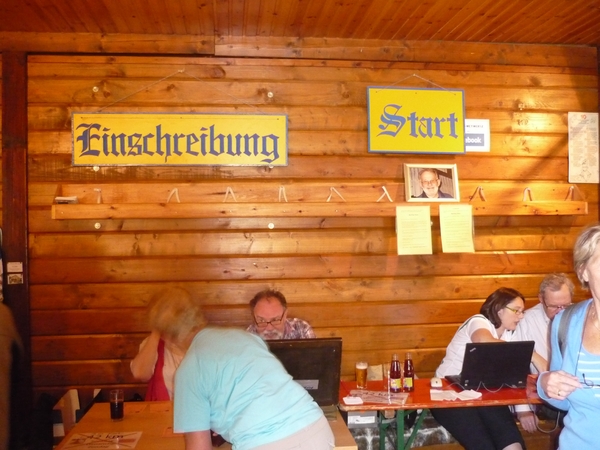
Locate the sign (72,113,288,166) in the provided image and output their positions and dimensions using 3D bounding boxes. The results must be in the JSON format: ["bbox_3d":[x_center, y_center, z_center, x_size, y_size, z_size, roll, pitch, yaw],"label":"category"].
[{"bbox_3d":[-0.718,-0.508,3.429,1.274,0.315,0.022,-1,1,-7],"label":"sign"}]

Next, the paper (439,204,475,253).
[{"bbox_3d":[0.968,0.025,3.532,0.210,0.297,0.008,-1,-5,-6],"label":"paper"}]

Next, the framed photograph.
[{"bbox_3d":[0.821,-0.261,3.559,0.340,0.237,0.025,-1,-11,-6],"label":"framed photograph"}]

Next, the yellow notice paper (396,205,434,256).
[{"bbox_3d":[0.703,0.035,3.503,0.210,0.297,0.008,-1,1,-7],"label":"yellow notice paper"}]

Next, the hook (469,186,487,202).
[{"bbox_3d":[1.130,-0.189,3.620,0.114,0.106,0.040,-1,1,-7],"label":"hook"}]

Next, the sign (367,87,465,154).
[{"bbox_3d":[0.741,-0.666,3.645,0.634,0.415,0.022,-1,-1,-6],"label":"sign"}]

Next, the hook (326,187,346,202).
[{"bbox_3d":[0.226,-0.183,3.516,0.121,0.102,0.040,-1,1,-7],"label":"hook"}]

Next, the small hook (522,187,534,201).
[{"bbox_3d":[1.473,-0.196,3.696,0.068,0.087,0.035,-1,-1,-6],"label":"small hook"}]

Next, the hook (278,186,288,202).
[{"bbox_3d":[-0.100,-0.182,3.479,0.056,0.103,0.040,-1,1,-7],"label":"hook"}]

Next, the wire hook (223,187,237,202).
[{"bbox_3d":[-0.428,-0.184,3.485,0.082,0.095,0.035,-1,-1,-6],"label":"wire hook"}]

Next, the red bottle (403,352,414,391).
[{"bbox_3d":[0.561,0.755,2.930,0.058,0.194,0.058,0,1,11],"label":"red bottle"}]

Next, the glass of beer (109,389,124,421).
[{"bbox_3d":[-0.834,0.823,2.609,0.063,0.138,0.063,-1,-1,-6],"label":"glass of beer"}]

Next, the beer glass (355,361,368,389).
[{"bbox_3d":[0.334,0.813,3.093,0.064,0.138,0.064,-1,-1,-6],"label":"beer glass"}]

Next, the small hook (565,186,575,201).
[{"bbox_3d":[1.743,-0.195,3.690,0.064,0.105,0.040,-1,1,-7],"label":"small hook"}]

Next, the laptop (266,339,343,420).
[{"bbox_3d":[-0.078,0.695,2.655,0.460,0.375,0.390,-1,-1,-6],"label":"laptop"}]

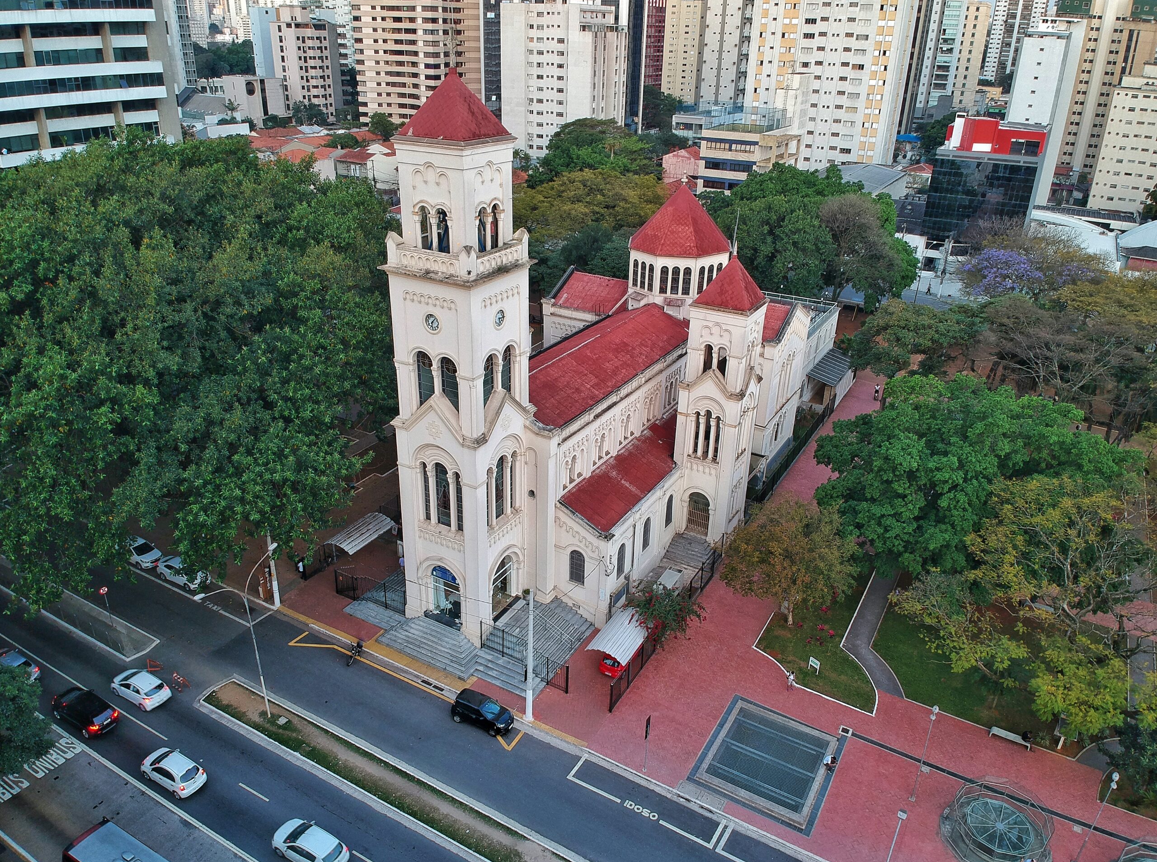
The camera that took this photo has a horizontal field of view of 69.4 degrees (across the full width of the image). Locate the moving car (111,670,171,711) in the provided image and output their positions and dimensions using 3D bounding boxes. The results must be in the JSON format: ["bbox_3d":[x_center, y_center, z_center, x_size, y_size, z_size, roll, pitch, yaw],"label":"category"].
[{"bbox_3d":[-26.010,15.047,49.512,3.950,1.470,1.700,15,28,26],"label":"moving car"}]

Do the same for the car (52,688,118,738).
[{"bbox_3d":[-28.178,15.843,47.631,4.500,1.520,1.800,15,28,26],"label":"car"}]

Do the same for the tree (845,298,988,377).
[{"bbox_3d":[40.096,-10.718,100.281,15.600,9.800,14.000,12,27,20],"label":"tree"}]

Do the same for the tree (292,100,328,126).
[{"bbox_3d":[-88.652,-104.419,275.000,11.000,8.300,10.500,15,28,26],"label":"tree"}]

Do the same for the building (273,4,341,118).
[{"bbox_3d":[-99.106,-134.619,306.039,20.500,36.500,18.000,-2,26,-8],"label":"building"}]

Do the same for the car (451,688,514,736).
[{"bbox_3d":[-5.620,16.816,50.004,3.700,1.530,1.680,12,27,21],"label":"car"}]

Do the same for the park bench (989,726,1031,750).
[{"bbox_3d":[24.871,17.652,48.089,2.100,0.450,0.550,15,28,26],"label":"park bench"}]

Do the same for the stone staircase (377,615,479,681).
[{"bbox_3d":[-9.439,13.549,53.508,7.200,1.400,2.400,15,28,26],"label":"stone staircase"}]

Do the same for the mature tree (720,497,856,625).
[{"bbox_3d":[14.314,9.447,57.540,9.000,9.500,9.000,9,26,15],"label":"mature tree"}]

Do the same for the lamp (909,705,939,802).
[{"bbox_3d":[17.752,16.745,42.955,0.420,6.100,1.100,15,28,26],"label":"lamp"}]

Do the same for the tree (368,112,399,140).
[{"bbox_3d":[-57.115,-89.500,245.000,9.000,8.200,8.500,-4,26,-12],"label":"tree"}]

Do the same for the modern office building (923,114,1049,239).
[{"bbox_3d":[68.013,-39.087,140.968,15.100,25.800,18.500,15,28,26],"label":"modern office building"}]

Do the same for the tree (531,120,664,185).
[{"bbox_3d":[3.256,-52.877,172.000,26.000,20.500,21.000,2,25,0],"label":"tree"}]

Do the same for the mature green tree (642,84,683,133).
[{"bbox_3d":[30.142,-114.801,298.000,15.000,15.000,14.000,4,25,4],"label":"mature green tree"}]

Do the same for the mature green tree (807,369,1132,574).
[{"bbox_3d":[28.393,3.867,62.319,20.500,13.500,20.000,15,28,26],"label":"mature green tree"}]

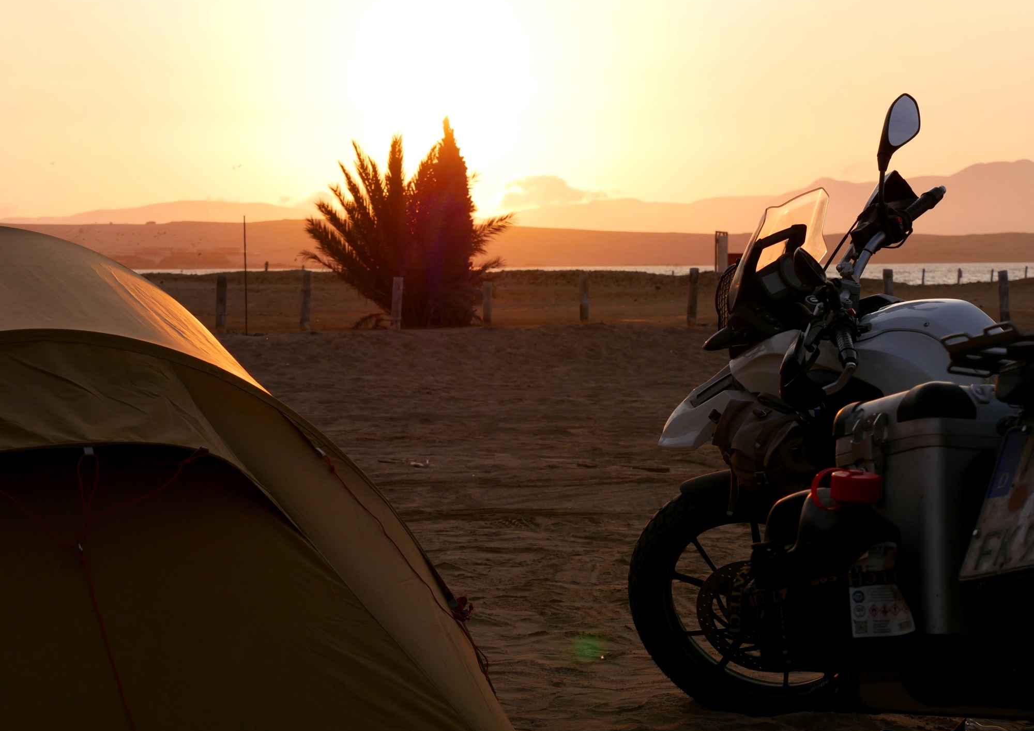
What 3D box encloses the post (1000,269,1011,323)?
[{"bbox_3d":[8.790,-1.208,49.500,0.167,1.019,0.167,0,2,0],"label":"post"}]

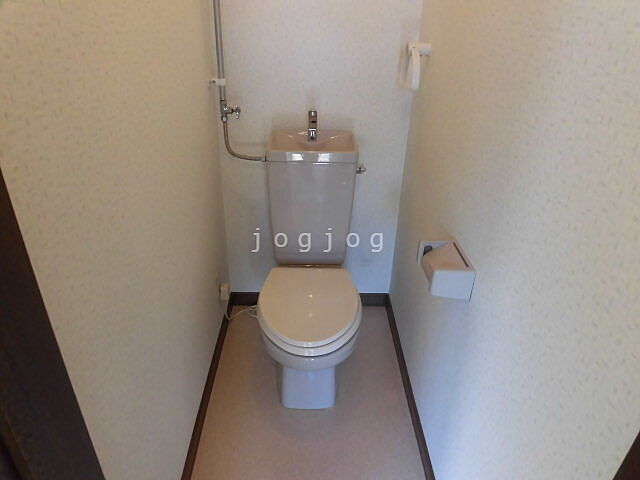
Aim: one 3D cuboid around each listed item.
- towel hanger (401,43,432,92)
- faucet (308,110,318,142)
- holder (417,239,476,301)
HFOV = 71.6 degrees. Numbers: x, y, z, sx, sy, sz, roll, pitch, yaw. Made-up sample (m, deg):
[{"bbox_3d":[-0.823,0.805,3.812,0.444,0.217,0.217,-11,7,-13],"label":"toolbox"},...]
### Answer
[{"bbox_3d":[0.327,-0.578,1.490,0.074,0.153,0.145,1,29,-2],"label":"towel hanger"},{"bbox_3d":[-0.025,-0.420,1.656,0.033,0.114,0.080,1,29,-2],"label":"faucet"},{"bbox_3d":[0.317,0.071,1.151,0.100,0.083,0.173,1,29,-2],"label":"holder"}]

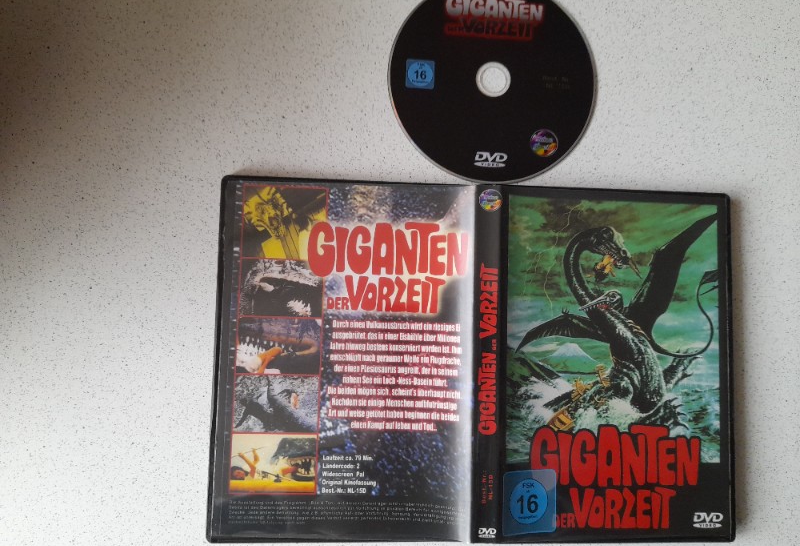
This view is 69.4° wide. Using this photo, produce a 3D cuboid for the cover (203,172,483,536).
[{"bbox_3d":[-0.029,0.045,0.310,0.136,0.010,0.190,2,86,-3],"label":"cover"}]

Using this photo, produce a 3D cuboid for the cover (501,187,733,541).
[{"bbox_3d":[0.118,0.049,0.319,0.130,0.010,0.190,2,86,-3],"label":"cover"}]

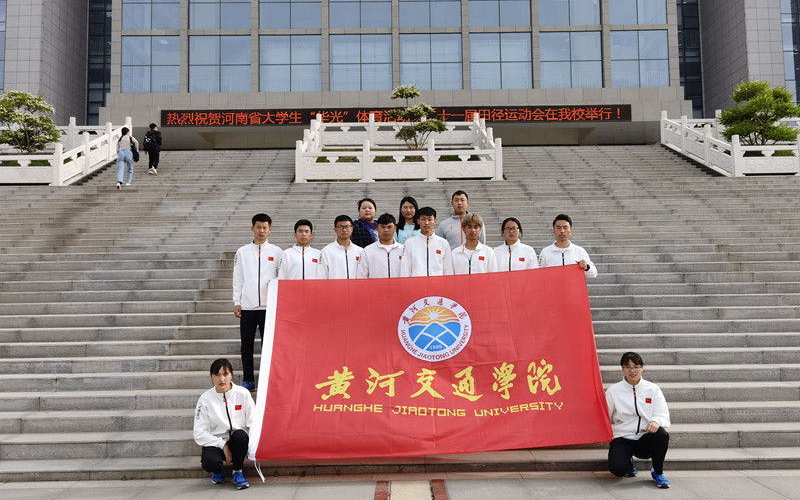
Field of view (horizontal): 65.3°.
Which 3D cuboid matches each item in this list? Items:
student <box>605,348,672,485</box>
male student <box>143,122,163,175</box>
[{"bbox_3d":[1.869,1.298,4.879,0.510,0.989,0.580,-1,-2,13],"label":"student"},{"bbox_3d":[-7.249,-2.962,18.276,0.550,1.508,0.480,-1,-2,7],"label":"male student"}]

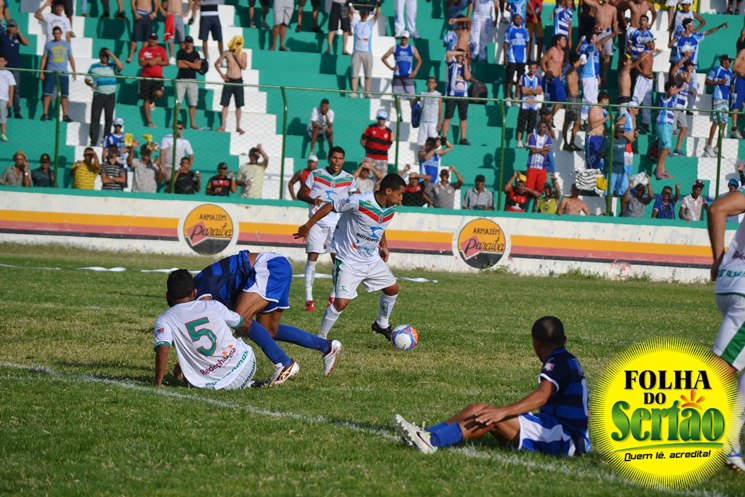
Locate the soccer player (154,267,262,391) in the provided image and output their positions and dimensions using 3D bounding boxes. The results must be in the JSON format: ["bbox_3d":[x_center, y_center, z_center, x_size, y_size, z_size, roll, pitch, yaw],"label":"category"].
[{"bbox_3d":[-1.139,0.566,34.700,0.760,0.820,0.850,3,1,12],"label":"soccer player"}]

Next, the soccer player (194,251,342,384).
[{"bbox_3d":[-0.786,0.500,35.500,1.150,0.970,0.600,3,1,27],"label":"soccer player"}]

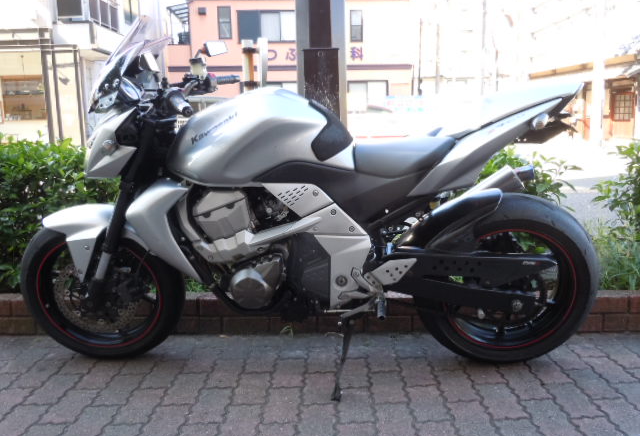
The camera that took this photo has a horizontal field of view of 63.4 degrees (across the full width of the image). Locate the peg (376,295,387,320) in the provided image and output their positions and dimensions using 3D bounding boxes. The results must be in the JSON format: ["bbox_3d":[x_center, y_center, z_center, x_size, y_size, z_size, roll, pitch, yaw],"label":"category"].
[{"bbox_3d":[0.189,0.275,1.596,0.030,0.030,0.100,-1,16,3],"label":"peg"}]

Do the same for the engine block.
[{"bbox_3d":[-0.314,-0.019,1.730,0.190,0.180,0.340,-1,16,3],"label":"engine block"}]

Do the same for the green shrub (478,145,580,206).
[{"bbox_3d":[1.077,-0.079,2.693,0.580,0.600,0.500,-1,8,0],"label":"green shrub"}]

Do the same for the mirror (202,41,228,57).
[{"bbox_3d":[-0.399,-0.651,1.986,0.045,0.075,0.130,7,21,23],"label":"mirror"}]

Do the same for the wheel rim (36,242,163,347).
[{"bbox_3d":[-0.784,0.259,1.886,0.440,0.440,0.100,-2,19,-3],"label":"wheel rim"}]

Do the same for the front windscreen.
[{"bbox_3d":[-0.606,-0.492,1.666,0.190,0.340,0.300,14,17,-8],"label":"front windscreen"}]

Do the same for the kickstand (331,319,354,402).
[{"bbox_3d":[0.071,0.460,1.702,0.060,0.267,0.060,9,-21,0],"label":"kickstand"}]

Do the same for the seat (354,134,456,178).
[{"bbox_3d":[0.267,-0.208,1.712,0.330,0.130,0.260,-1,16,3],"label":"seat"}]

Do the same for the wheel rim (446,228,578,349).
[{"bbox_3d":[0.654,0.228,1.823,0.440,0.440,0.150,-1,16,3],"label":"wheel rim"}]

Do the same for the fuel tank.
[{"bbox_3d":[-0.211,-0.281,1.711,0.500,0.290,0.340,-1,16,3],"label":"fuel tank"}]

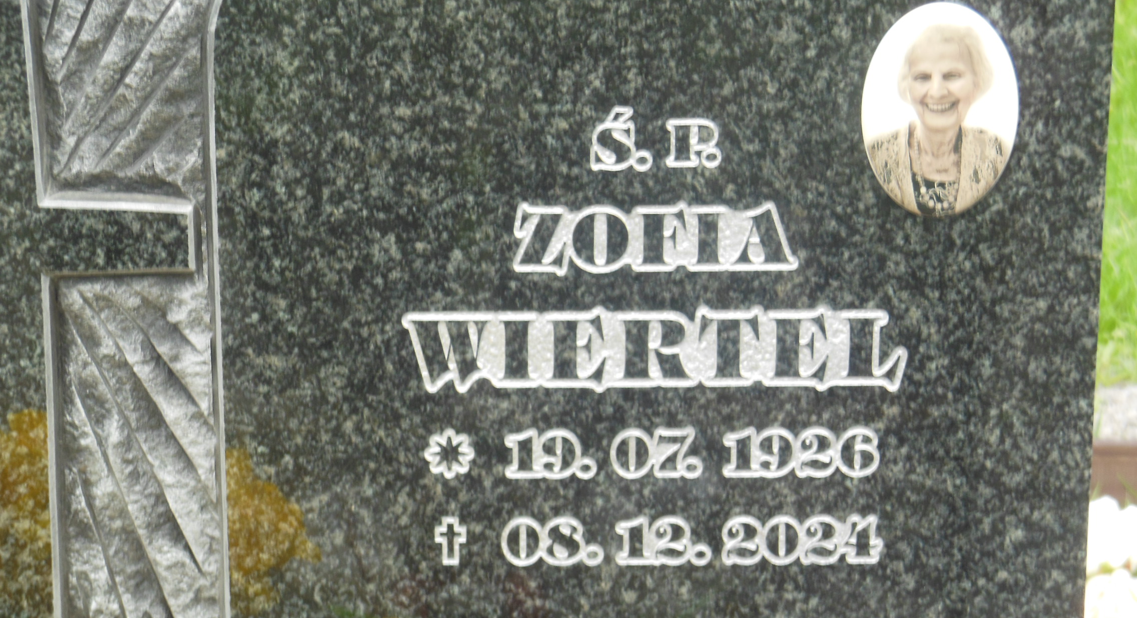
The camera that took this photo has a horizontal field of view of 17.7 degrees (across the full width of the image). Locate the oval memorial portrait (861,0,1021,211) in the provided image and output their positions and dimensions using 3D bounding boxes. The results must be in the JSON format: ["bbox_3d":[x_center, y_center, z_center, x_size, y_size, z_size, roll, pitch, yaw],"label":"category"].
[{"bbox_3d":[0.257,-0.138,2.520,0.109,0.151,0.011,0,17,0],"label":"oval memorial portrait"}]

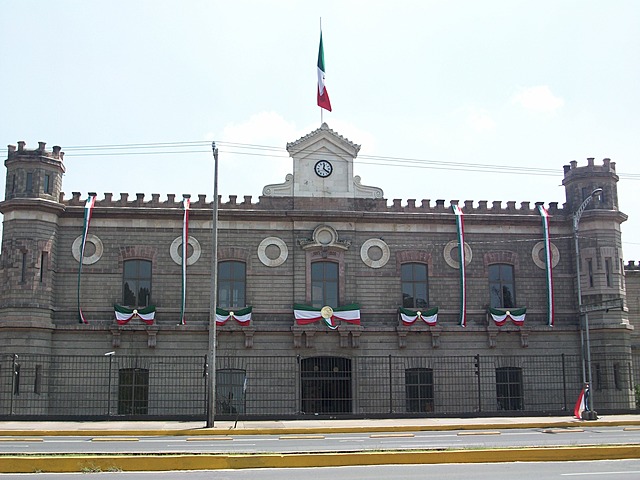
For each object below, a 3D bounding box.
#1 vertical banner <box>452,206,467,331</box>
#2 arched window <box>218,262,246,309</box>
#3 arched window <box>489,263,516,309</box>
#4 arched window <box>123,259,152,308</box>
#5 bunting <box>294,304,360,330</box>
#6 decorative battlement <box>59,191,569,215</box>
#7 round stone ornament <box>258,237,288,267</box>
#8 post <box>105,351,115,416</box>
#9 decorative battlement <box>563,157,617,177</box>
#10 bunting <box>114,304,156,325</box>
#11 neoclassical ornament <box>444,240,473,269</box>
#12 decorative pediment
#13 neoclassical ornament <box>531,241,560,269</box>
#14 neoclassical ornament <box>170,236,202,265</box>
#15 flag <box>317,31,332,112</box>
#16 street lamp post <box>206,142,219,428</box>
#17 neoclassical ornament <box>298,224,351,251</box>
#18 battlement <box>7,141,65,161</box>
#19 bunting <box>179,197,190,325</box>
[{"bbox_3d":[8.301,1.498,46.280,0.552,7.299,0.450,1,-11,-7],"label":"vertical banner"},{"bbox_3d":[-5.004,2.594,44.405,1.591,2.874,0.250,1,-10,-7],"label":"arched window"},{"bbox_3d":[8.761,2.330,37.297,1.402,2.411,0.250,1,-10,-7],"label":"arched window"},{"bbox_3d":[-10.378,2.577,44.096,1.577,2.994,0.350,1,-11,-7],"label":"arched window"},{"bbox_3d":[0.422,4.286,43.670,3.741,1.544,0.300,1,-10,-7],"label":"bunting"},{"bbox_3d":[0.105,-1.887,42.895,27.892,0.781,0.500,1,-11,-7],"label":"decorative battlement"},{"bbox_3d":[-2.559,0.647,42.552,1.630,1.630,0.200,1,-11,-7],"label":"round stone ornament"},{"bbox_3d":[-10.156,6.924,37.403,0.471,3.079,0.400,1,-11,-7],"label":"post"},{"bbox_3d":[15.756,-3.883,45.219,3.054,0.875,3.054,1,-11,-7],"label":"decorative battlement"},{"bbox_3d":[-9.528,3.873,40.122,2.095,1.056,0.250,1,-11,-7],"label":"bunting"},{"bbox_3d":[7.699,0.837,43.347,1.649,1.611,0.200,1,-11,-7],"label":"neoclassical ornament"},{"bbox_3d":[0.118,-4.527,44.672,6.756,3.964,1.200,1,-10,-7],"label":"decorative pediment"},{"bbox_3d":[12.949,0.876,44.451,1.630,1.630,0.200,1,-11,-7],"label":"neoclassical ornament"},{"bbox_3d":[-7.305,0.631,42.528,1.660,1.630,0.200,1,-10,-7],"label":"neoclassical ornament"},{"bbox_3d":[0.303,-10.894,49.999,0.960,5.552,0.700,1,-11,-7],"label":"flag"},{"bbox_3d":[-4.318,1.629,31.515,0.272,11.655,0.260,1,-11,-7],"label":"street lamp post"},{"bbox_3d":[0.224,-0.082,42.435,2.848,1.357,0.450,1,-11,-7],"label":"neoclassical ornament"},{"bbox_3d":[-16.357,-4.638,44.605,3.217,1.096,3.217,1,-11,-7],"label":"battlement"},{"bbox_3d":[-7.623,1.120,43.847,0.420,7.276,0.300,1,-10,-7],"label":"bunting"}]

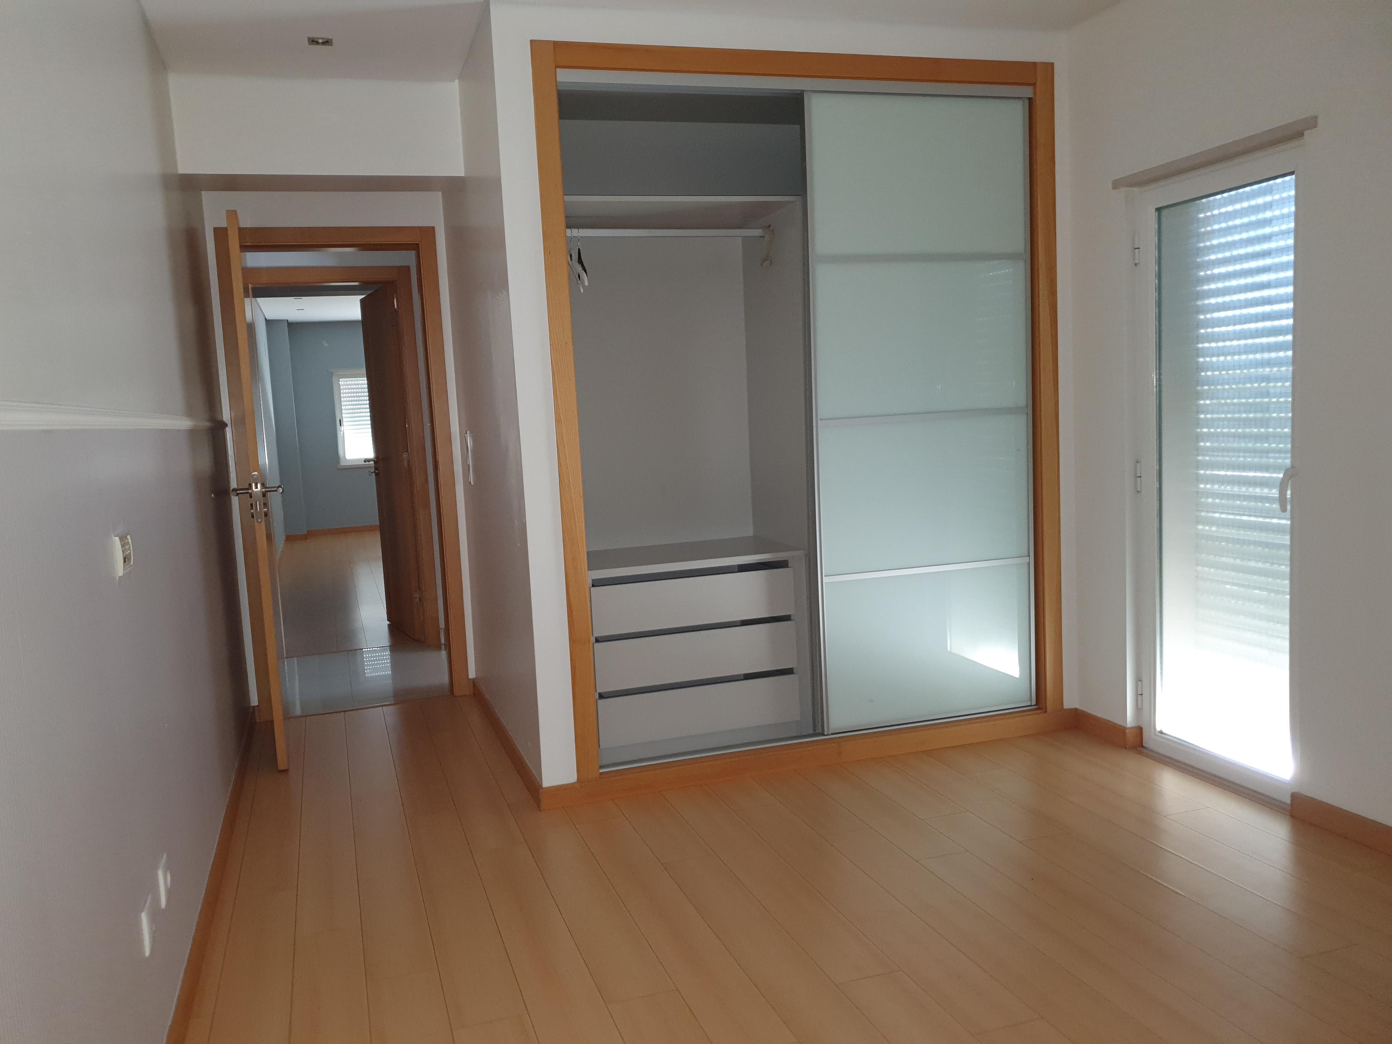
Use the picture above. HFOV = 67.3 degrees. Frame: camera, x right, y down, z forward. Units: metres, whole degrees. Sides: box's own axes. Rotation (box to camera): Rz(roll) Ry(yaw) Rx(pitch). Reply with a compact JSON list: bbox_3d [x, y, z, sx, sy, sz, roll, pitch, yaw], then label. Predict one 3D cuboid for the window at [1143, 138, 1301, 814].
[{"bbox_3d":[1.650,-0.124,3.271,0.071,1.900,0.670,-5,7,-19],"label":"window"}]

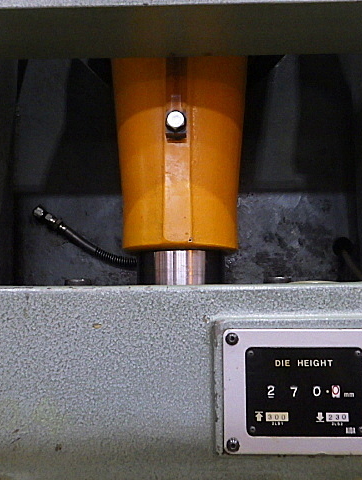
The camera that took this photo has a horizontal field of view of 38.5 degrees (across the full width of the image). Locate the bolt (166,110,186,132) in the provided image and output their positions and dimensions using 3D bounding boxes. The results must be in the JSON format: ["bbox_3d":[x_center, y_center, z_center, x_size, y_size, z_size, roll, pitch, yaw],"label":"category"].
[{"bbox_3d":[-0.005,-0.119,0.520,0.019,0.020,0.010,-1,-7,3],"label":"bolt"}]

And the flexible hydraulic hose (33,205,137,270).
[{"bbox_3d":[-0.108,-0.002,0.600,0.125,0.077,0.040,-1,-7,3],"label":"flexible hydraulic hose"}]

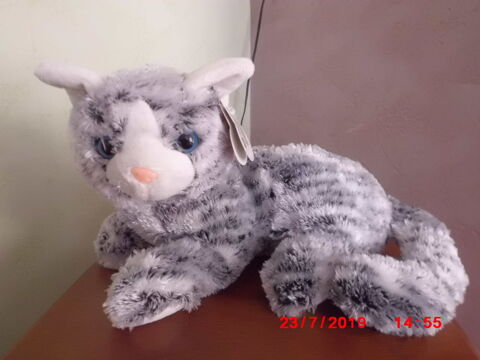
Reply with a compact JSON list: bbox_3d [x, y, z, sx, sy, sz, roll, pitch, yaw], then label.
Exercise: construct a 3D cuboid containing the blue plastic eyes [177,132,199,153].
[{"bbox_3d":[-0.052,-0.037,0.355,0.021,0.021,0.013,-7,12,-12],"label":"blue plastic eyes"}]

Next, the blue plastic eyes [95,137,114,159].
[{"bbox_3d":[-0.132,-0.032,0.352,0.021,0.021,0.013,-2,12,8],"label":"blue plastic eyes"}]

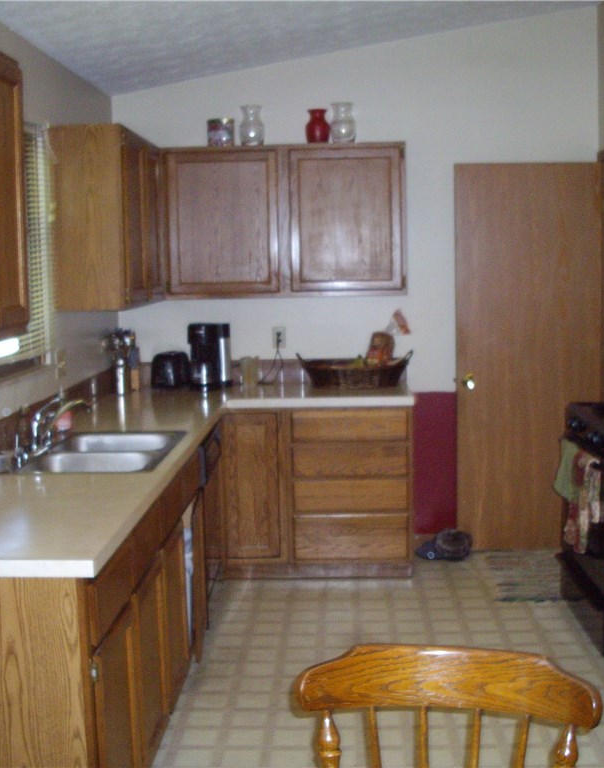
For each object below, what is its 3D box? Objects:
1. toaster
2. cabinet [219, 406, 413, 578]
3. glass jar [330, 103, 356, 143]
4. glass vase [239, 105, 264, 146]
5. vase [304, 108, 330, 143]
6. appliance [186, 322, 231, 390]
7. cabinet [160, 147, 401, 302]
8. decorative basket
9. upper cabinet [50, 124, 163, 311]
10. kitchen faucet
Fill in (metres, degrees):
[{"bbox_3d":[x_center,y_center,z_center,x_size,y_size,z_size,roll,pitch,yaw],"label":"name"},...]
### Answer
[{"bbox_3d":[-0.690,-0.077,5.784,0.192,0.191,0.225,0,7,3],"label":"toaster"},{"bbox_3d":[0.081,0.507,5.664,0.928,0.872,0.610,-1,7,2],"label":"cabinet"},{"bbox_3d":[0.210,-1.316,5.534,0.127,0.207,0.126,0,7,3],"label":"glass jar"},{"bbox_3d":[-0.254,-1.312,5.589,0.128,0.220,0.128,-1,7,2],"label":"glass vase"},{"bbox_3d":[0.080,-1.300,5.541,0.124,0.175,0.124,0,7,3],"label":"vase"},{"bbox_3d":[-0.481,-0.149,5.756,0.190,0.347,0.210,1,7,14],"label":"appliance"},{"bbox_3d":[-0.092,-0.830,5.660,1.240,0.759,0.318,-1,7,2],"label":"cabinet"},{"bbox_3d":[0.274,-0.070,5.685,0.598,0.187,0.330,-1,7,2],"label":"decorative basket"},{"bbox_3d":[-0.856,-0.750,5.068,0.309,0.759,1.115,-1,7,2],"label":"upper cabinet"},{"bbox_3d":[-0.892,0.159,3.893,0.220,0.190,0.280,0,7,3],"label":"kitchen faucet"}]

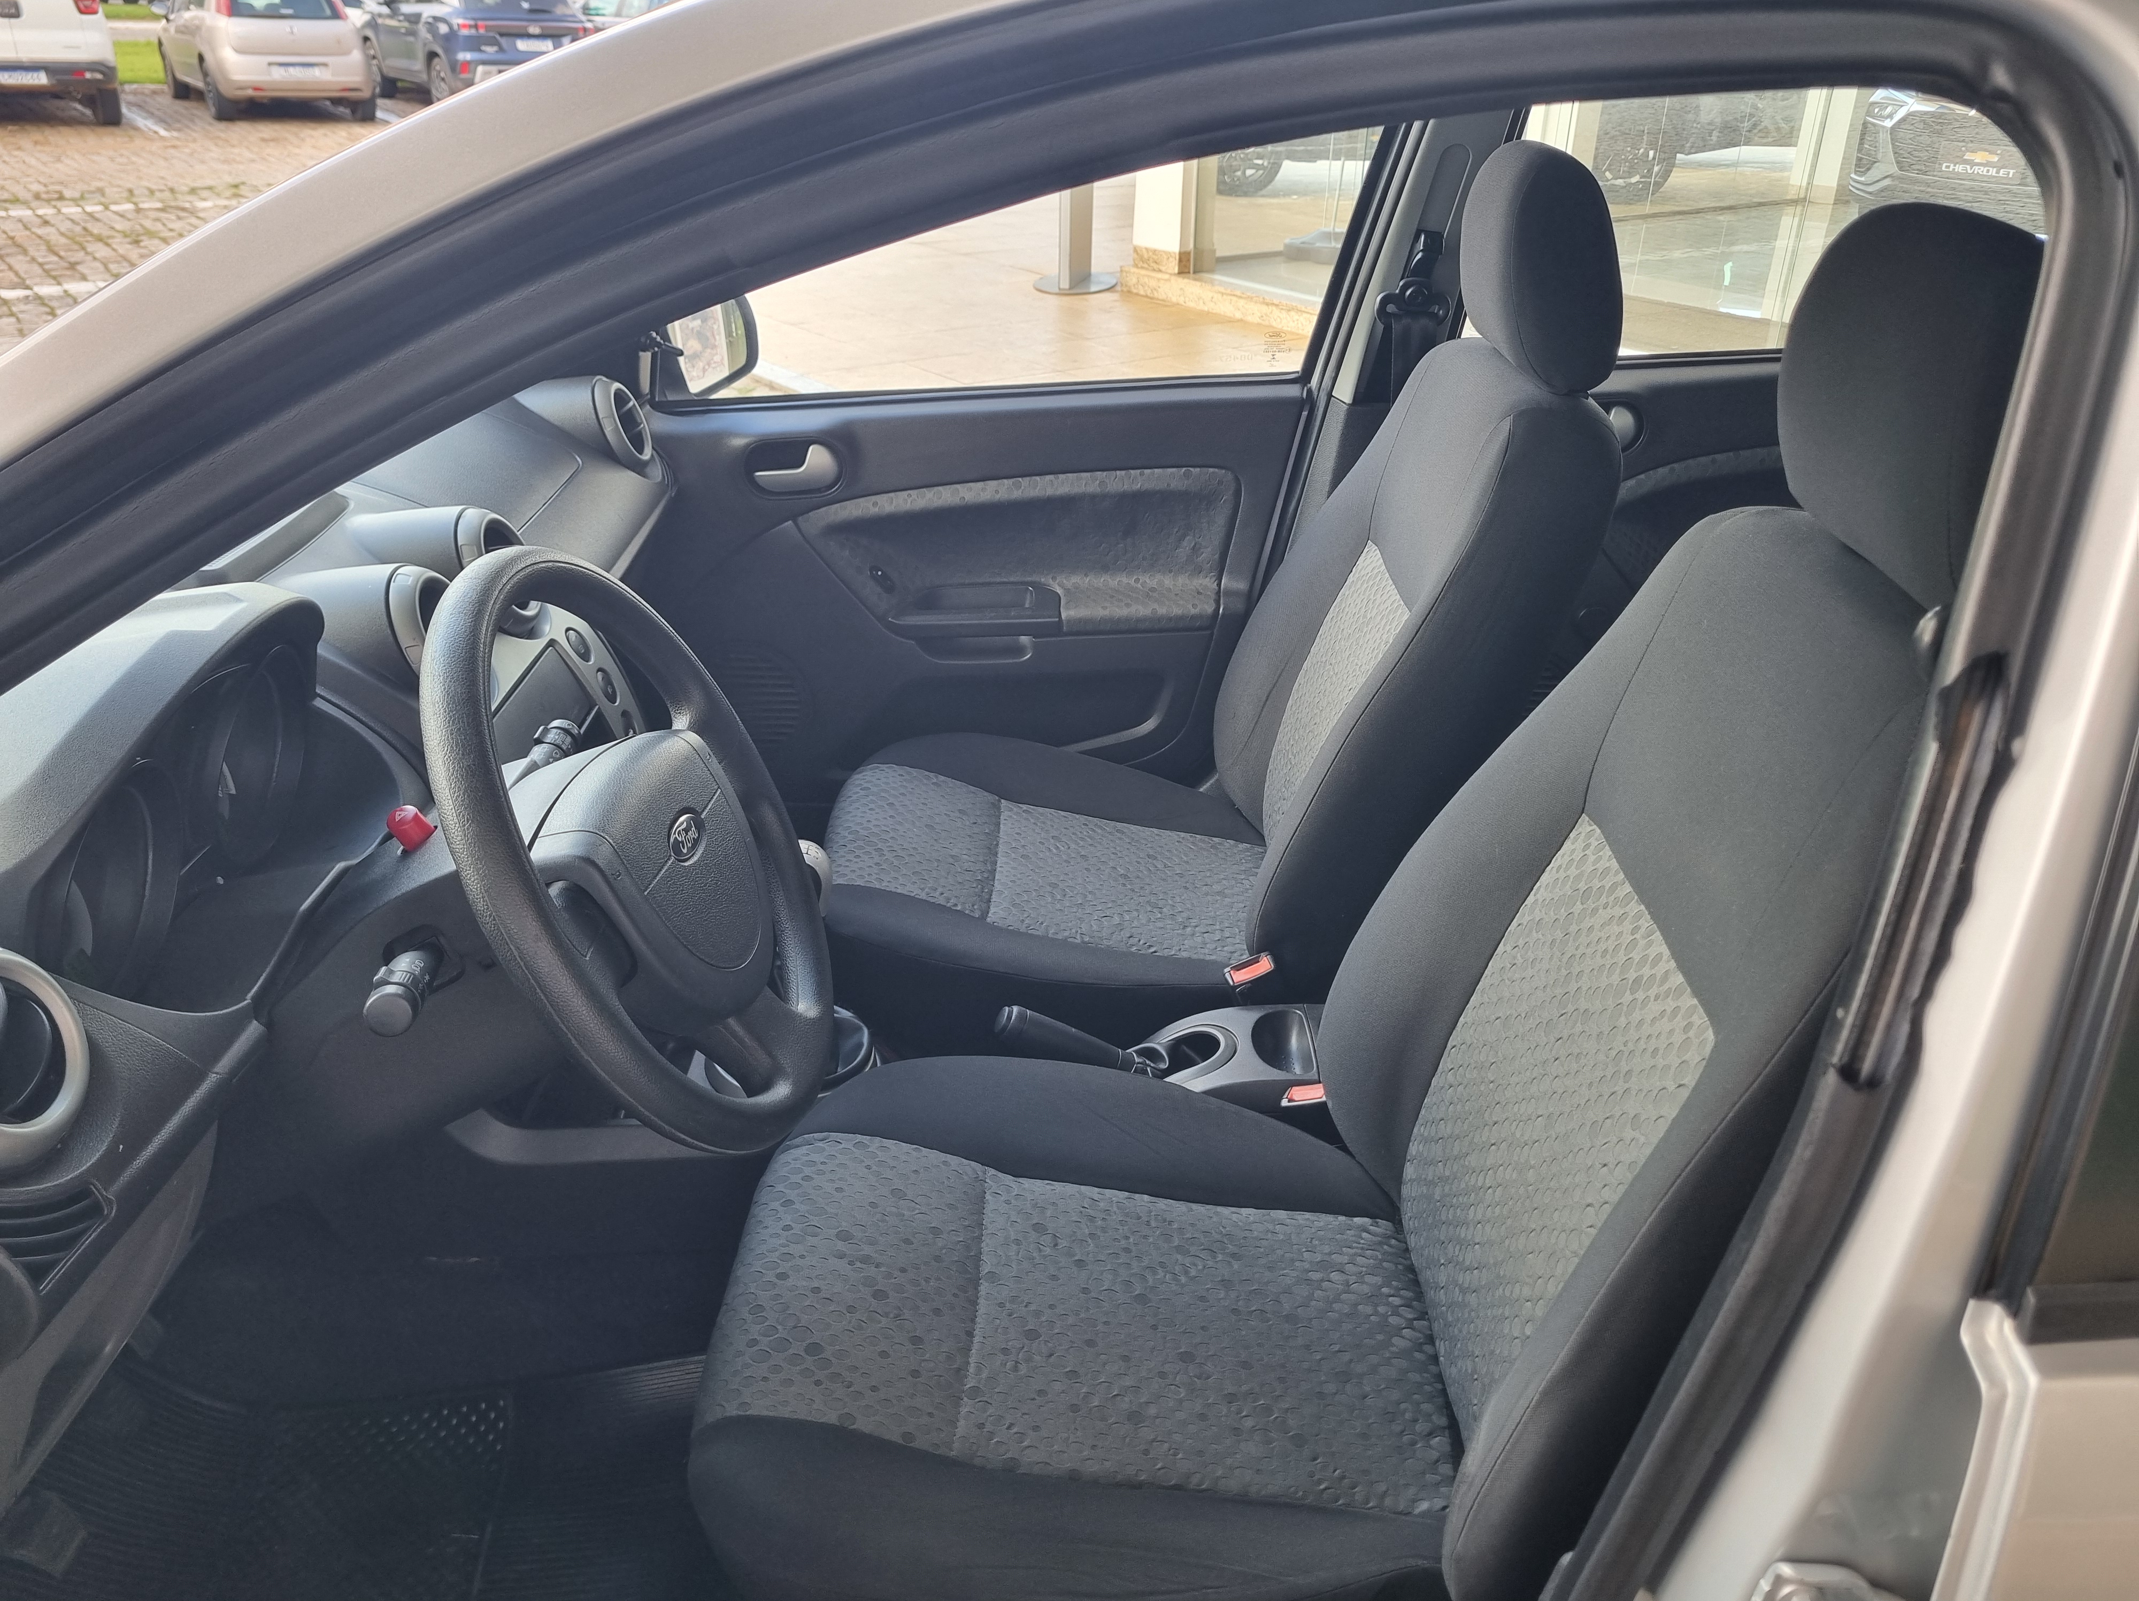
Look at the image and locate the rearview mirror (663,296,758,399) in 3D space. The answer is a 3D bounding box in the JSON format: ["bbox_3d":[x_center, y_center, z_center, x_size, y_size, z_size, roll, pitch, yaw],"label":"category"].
[{"bbox_3d":[-0.479,-0.577,2.010,0.110,0.145,0.200,7,29,11],"label":"rearview mirror"}]

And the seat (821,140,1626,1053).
[{"bbox_3d":[0.110,-0.147,1.643,0.770,0.985,0.510,1,28,0],"label":"seat"}]

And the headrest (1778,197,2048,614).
[{"bbox_3d":[0.448,-0.202,0.825,0.120,0.200,0.260,-6,28,4],"label":"headrest"}]

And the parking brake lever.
[{"bbox_3d":[0.011,0.217,1.448,0.175,0.045,0.038,15,28,-7],"label":"parking brake lever"}]

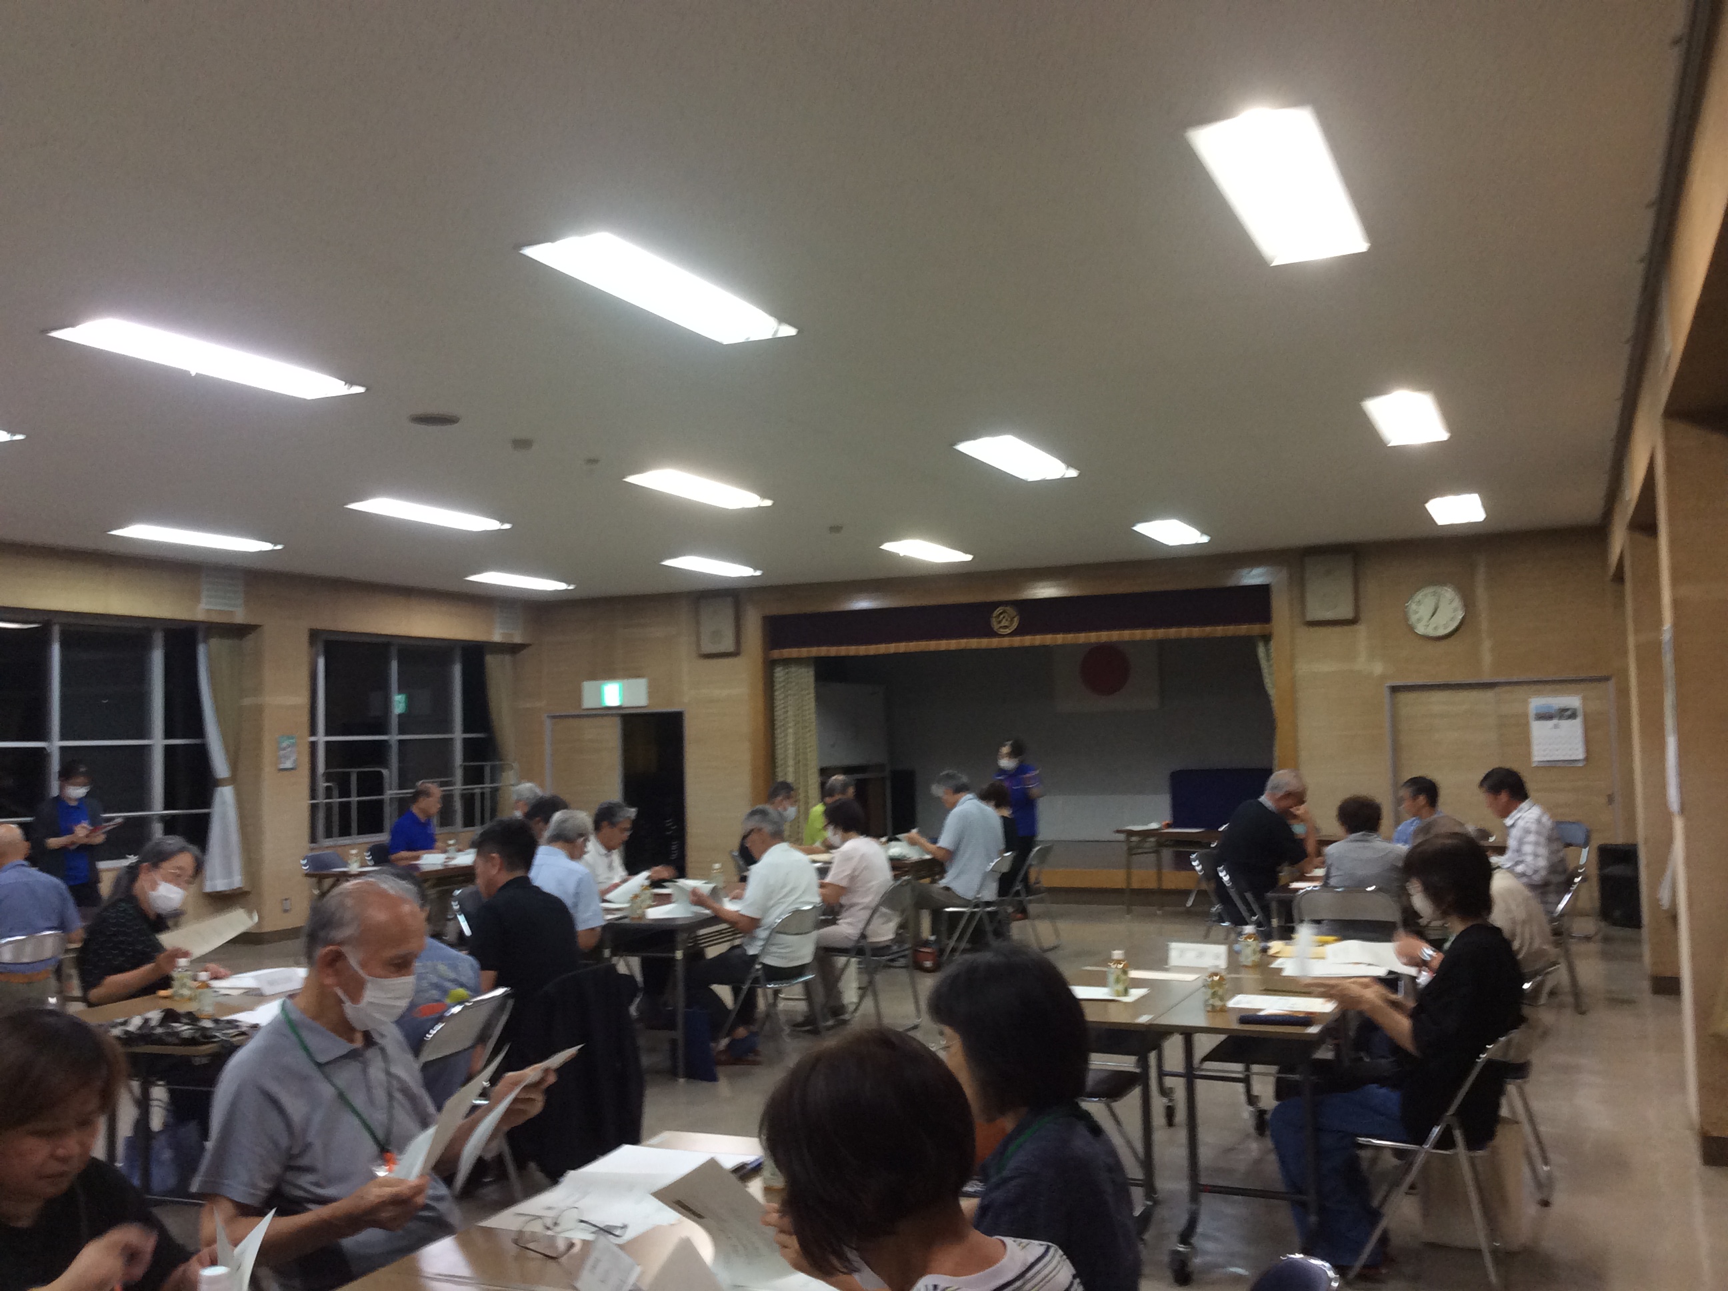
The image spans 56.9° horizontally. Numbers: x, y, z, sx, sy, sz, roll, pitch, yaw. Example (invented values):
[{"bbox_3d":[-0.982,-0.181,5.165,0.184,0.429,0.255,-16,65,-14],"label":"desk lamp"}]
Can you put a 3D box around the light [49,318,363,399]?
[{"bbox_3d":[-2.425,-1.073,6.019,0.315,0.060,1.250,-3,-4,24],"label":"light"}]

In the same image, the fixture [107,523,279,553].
[{"bbox_3d":[-4.496,-0.737,10.788,0.300,0.080,1.260,-3,-4,24],"label":"fixture"}]

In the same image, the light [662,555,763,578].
[{"bbox_3d":[-1.290,-0.667,13.731,0.310,0.090,1.250,-3,-4,24],"label":"light"}]

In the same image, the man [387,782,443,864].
[{"bbox_3d":[-3.085,1.601,11.289,0.740,1.240,0.500,-3,-4,19],"label":"man"}]

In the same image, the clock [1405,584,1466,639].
[{"bbox_3d":[4.416,-0.261,12.331,0.430,0.430,0.060,-3,-4,24],"label":"clock"}]

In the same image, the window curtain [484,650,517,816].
[{"bbox_3d":[-3.523,1.019,15.521,0.170,2.060,0.380,-3,-4,24],"label":"window curtain"}]

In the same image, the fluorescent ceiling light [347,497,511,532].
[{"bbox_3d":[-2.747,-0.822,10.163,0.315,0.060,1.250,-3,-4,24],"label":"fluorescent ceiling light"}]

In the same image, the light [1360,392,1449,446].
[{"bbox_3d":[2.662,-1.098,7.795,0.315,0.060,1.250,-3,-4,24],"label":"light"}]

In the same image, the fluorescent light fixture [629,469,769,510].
[{"bbox_3d":[-0.959,-0.923,9.498,0.310,0.090,1.250,-3,-4,24],"label":"fluorescent light fixture"}]

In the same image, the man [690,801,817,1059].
[{"bbox_3d":[-0.517,1.361,7.599,0.770,1.200,0.480,-3,-4,30],"label":"man"}]

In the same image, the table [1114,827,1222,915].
[{"bbox_3d":[2.756,1.780,12.277,0.450,0.700,1.800,1,-4,-40],"label":"table"}]

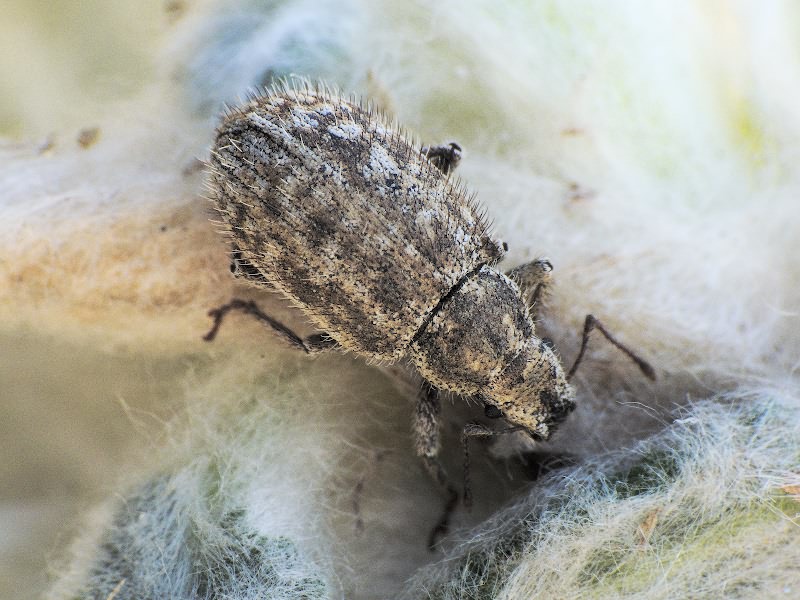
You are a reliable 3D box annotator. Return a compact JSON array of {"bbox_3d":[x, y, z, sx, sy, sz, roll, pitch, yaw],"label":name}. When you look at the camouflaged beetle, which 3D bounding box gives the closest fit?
[{"bbox_3d":[0.000,0.000,0.097,0.008,0.003,0.004,44,67,0],"label":"camouflaged beetle"}]

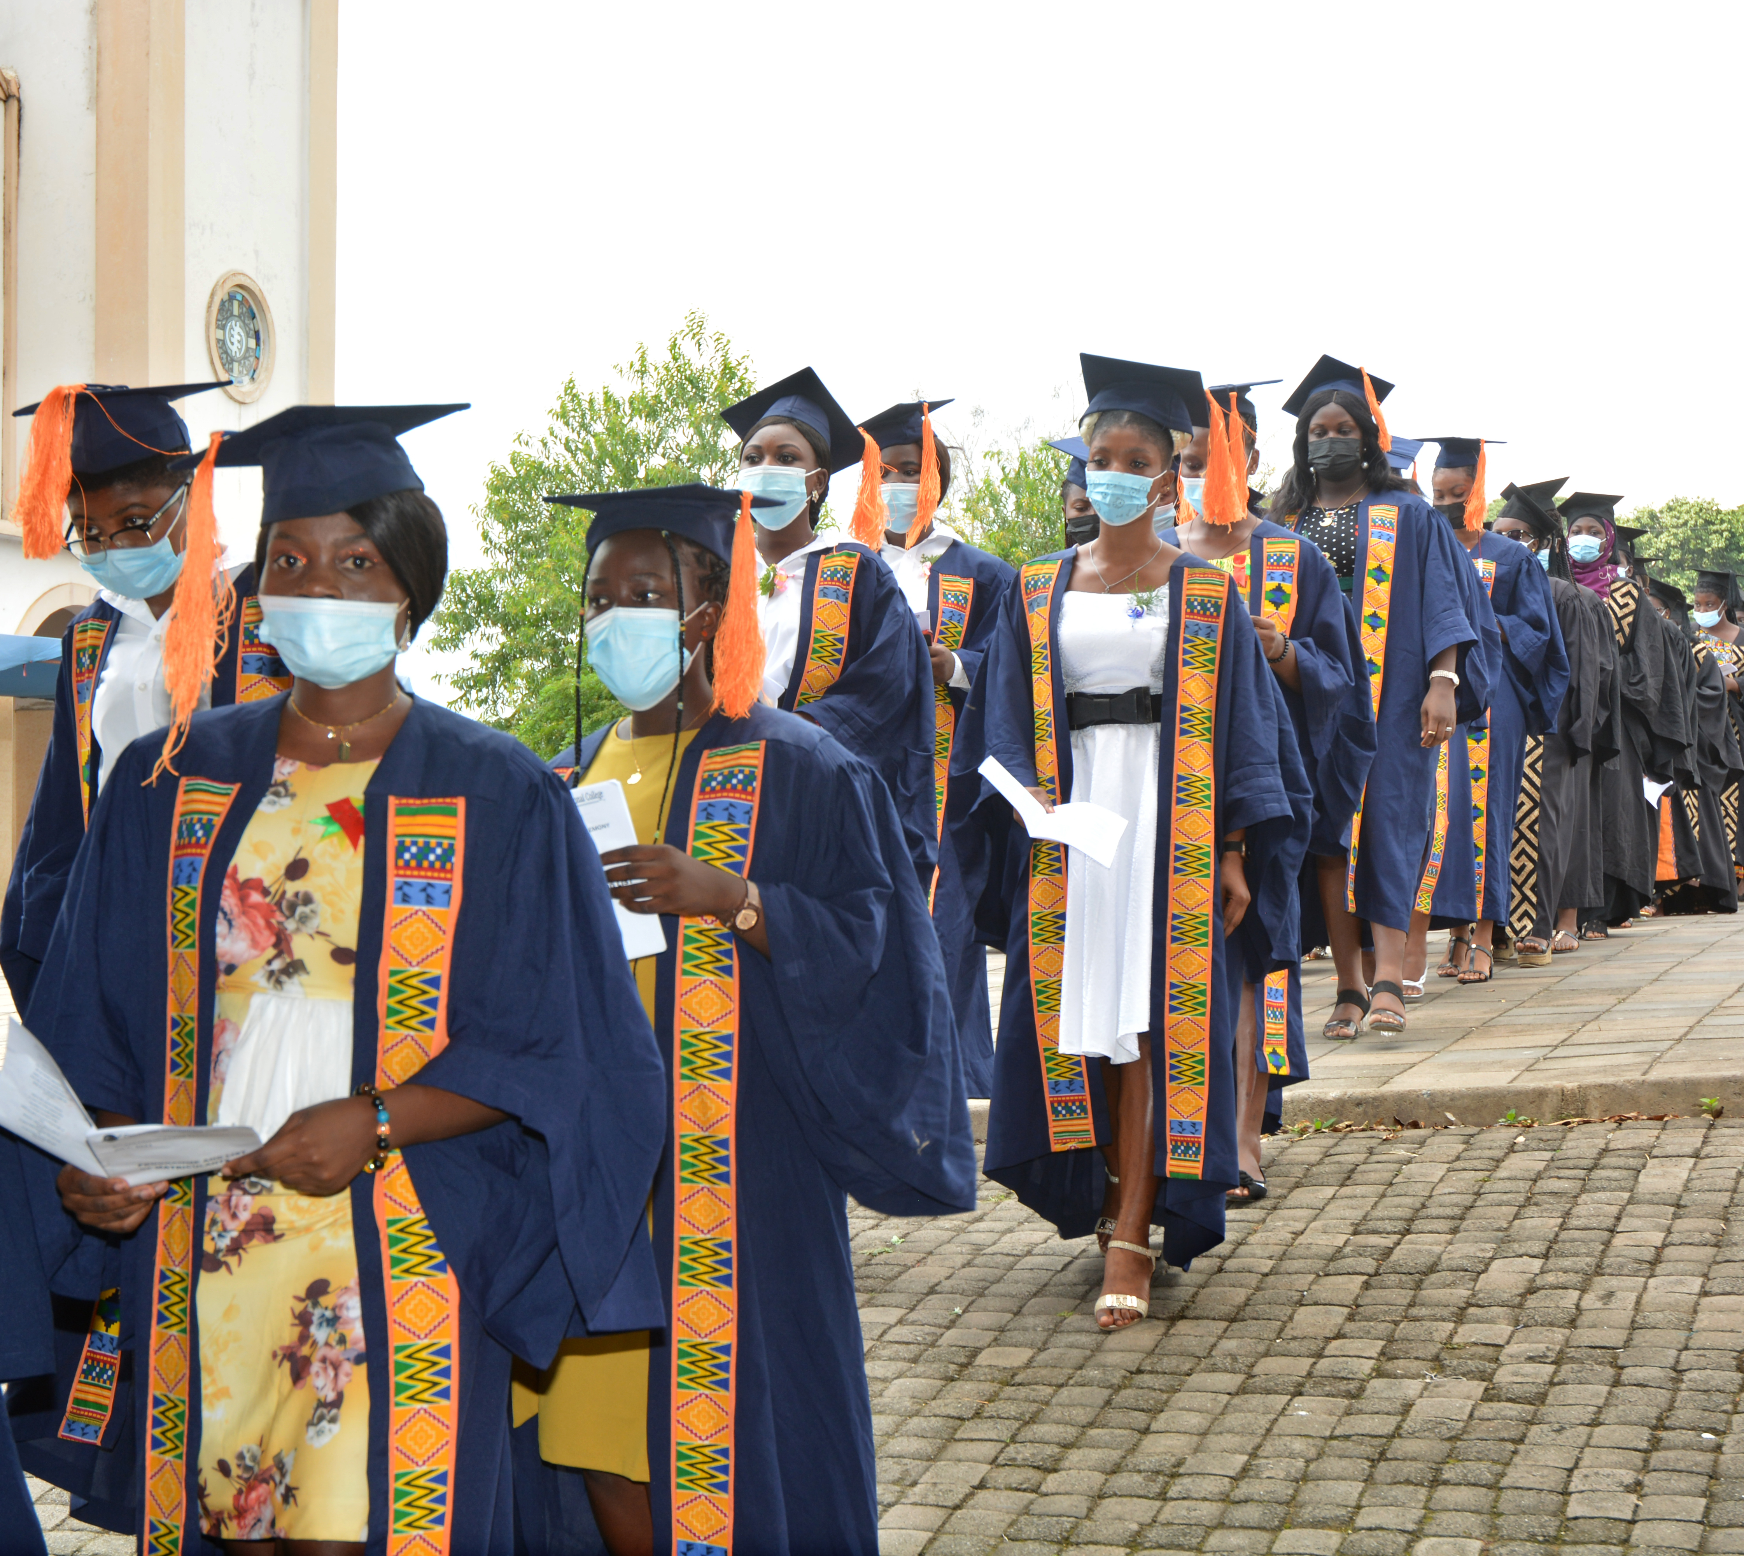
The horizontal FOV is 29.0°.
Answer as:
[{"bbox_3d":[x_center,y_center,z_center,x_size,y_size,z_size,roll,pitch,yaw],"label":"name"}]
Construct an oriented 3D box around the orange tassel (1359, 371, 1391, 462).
[{"bbox_3d":[1.274,-0.923,8.550,0.038,0.235,0.033,-15,-3,16],"label":"orange tassel"}]

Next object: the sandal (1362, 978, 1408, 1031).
[{"bbox_3d":[1.284,0.572,8.450,0.100,0.130,0.240,0,-1,14],"label":"sandal"}]

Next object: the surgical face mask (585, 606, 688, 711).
[{"bbox_3d":[-0.259,-0.130,3.700,0.135,0.110,0.080,-1,5,29],"label":"surgical face mask"}]

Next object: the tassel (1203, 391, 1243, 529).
[{"bbox_3d":[0.665,-0.608,6.420,0.062,0.250,0.050,-5,-1,15],"label":"tassel"}]

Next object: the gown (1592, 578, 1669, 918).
[{"bbox_3d":[2.925,-0.119,13.300,0.600,1.340,0.480,0,-1,20],"label":"gown"}]

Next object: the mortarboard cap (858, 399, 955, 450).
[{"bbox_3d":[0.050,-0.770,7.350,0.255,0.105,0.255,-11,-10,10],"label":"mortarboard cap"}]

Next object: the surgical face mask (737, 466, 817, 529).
[{"bbox_3d":[-0.183,-0.542,6.500,0.140,0.120,0.085,0,-1,27],"label":"surgical face mask"}]

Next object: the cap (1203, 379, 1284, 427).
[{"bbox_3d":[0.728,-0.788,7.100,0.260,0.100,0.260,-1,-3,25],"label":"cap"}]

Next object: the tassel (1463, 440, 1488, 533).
[{"bbox_3d":[1.886,-0.908,10.550,0.070,0.285,0.060,-1,-2,20],"label":"tassel"}]

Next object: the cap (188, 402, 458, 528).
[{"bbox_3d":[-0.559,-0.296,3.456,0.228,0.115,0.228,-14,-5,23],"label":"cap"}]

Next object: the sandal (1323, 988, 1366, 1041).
[{"bbox_3d":[1.193,0.600,8.500,0.095,0.110,0.245,0,-1,20],"label":"sandal"}]

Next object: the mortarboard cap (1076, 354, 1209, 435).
[{"bbox_3d":[0.498,-0.698,6.200,0.240,0.115,0.240,2,-17,13],"label":"mortarboard cap"}]

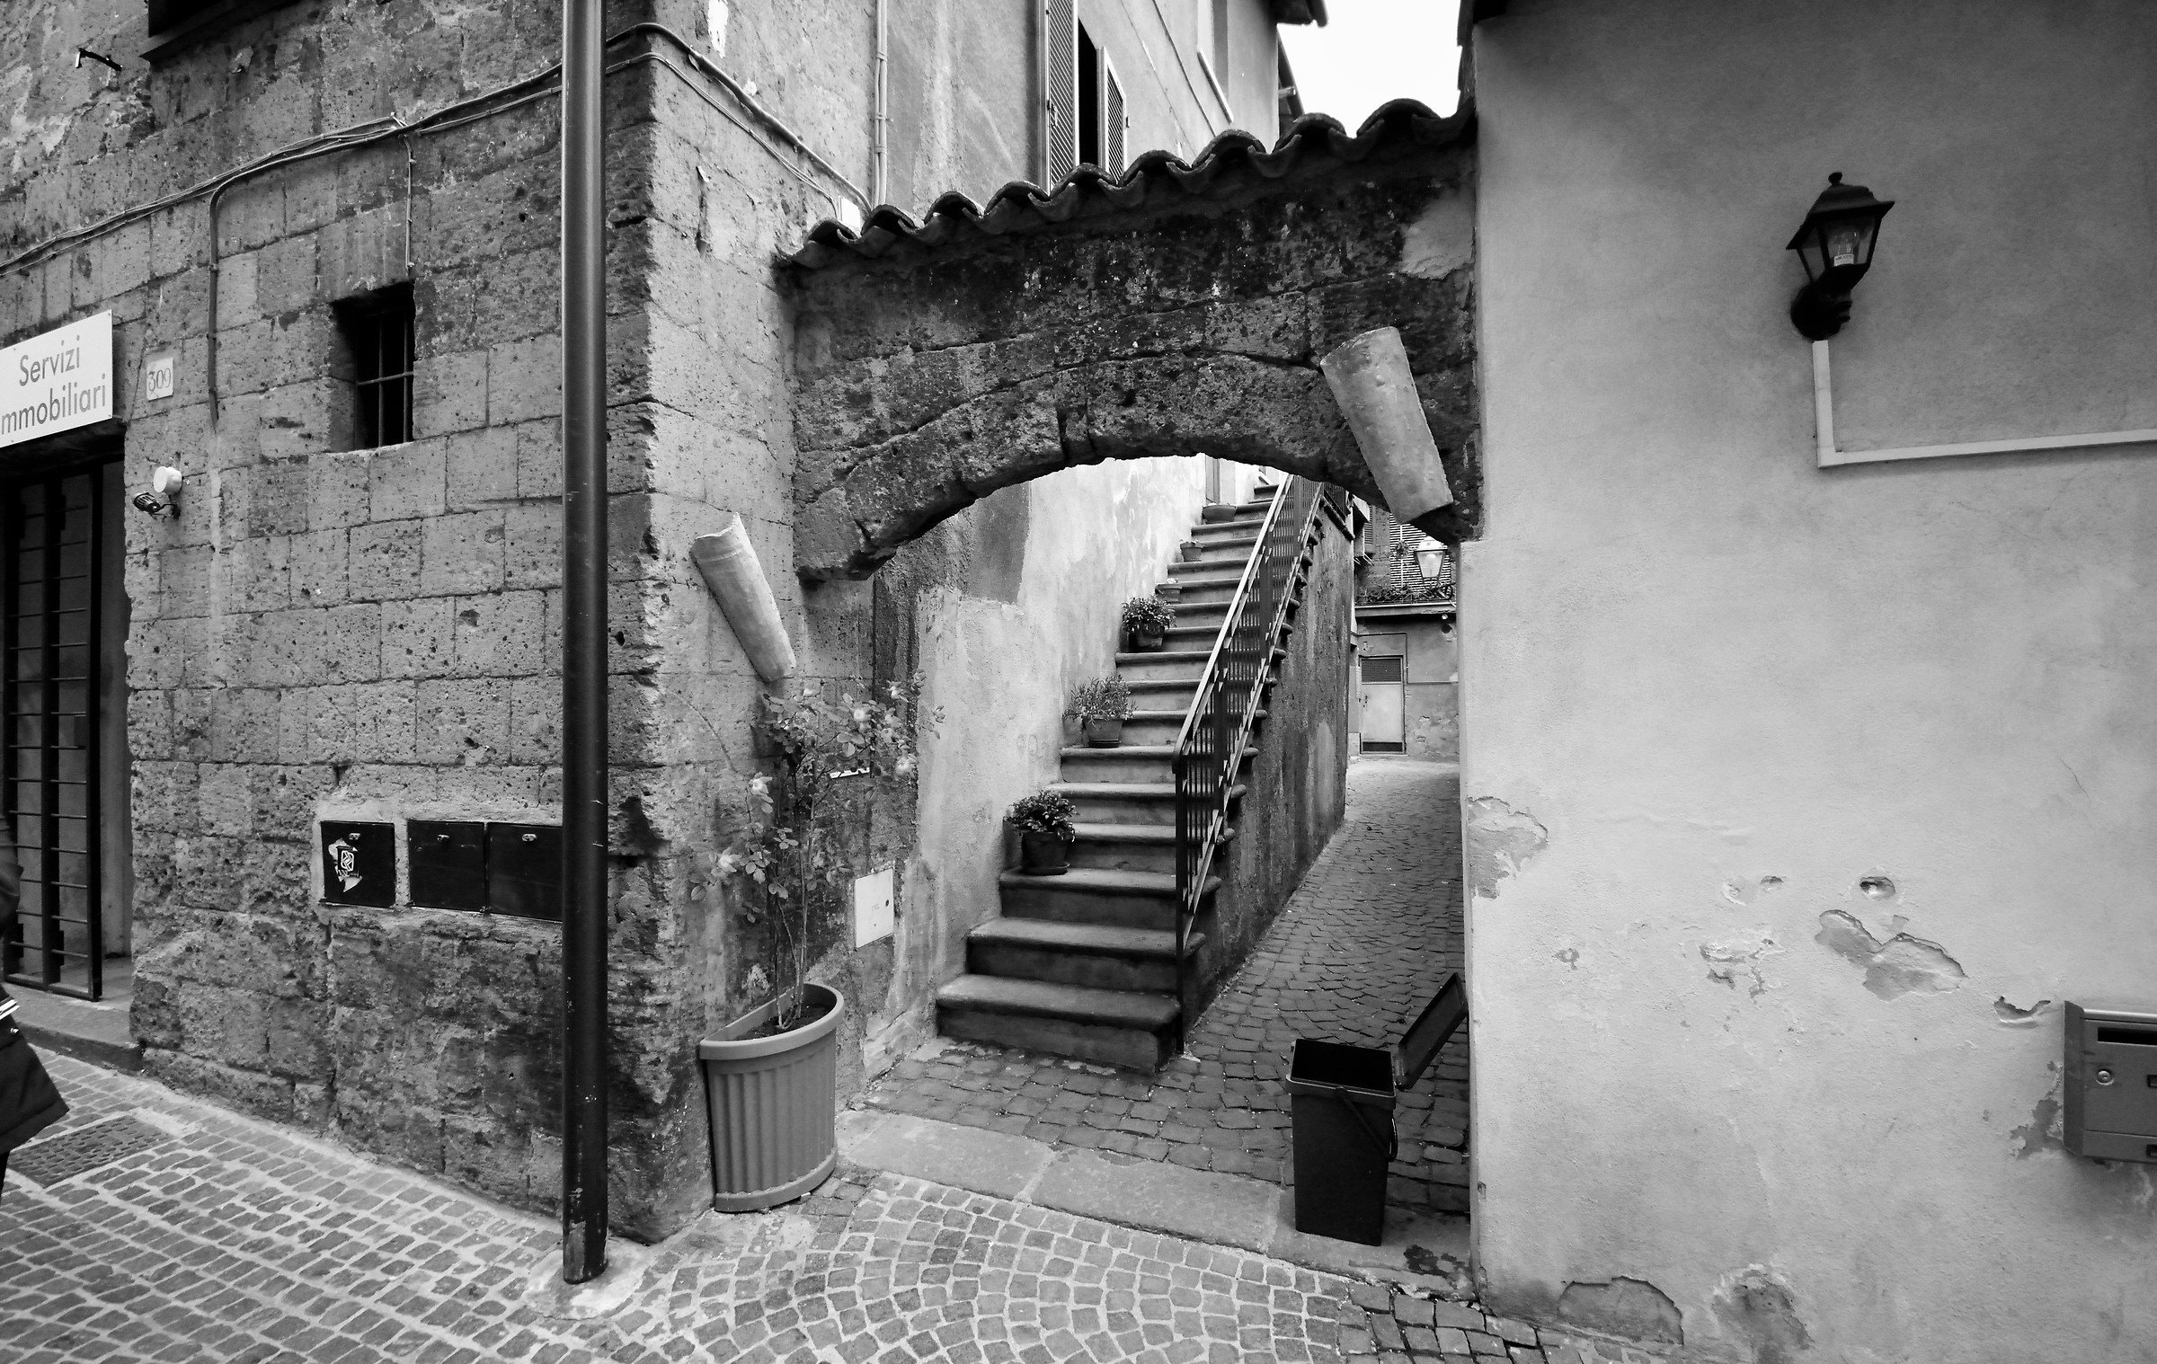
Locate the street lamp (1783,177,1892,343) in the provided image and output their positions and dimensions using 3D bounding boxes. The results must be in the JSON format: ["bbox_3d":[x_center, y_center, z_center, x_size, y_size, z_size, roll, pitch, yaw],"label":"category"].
[{"bbox_3d":[1.583,-0.920,1.898,0.155,0.314,0.195,-1,-1,23],"label":"street lamp"}]

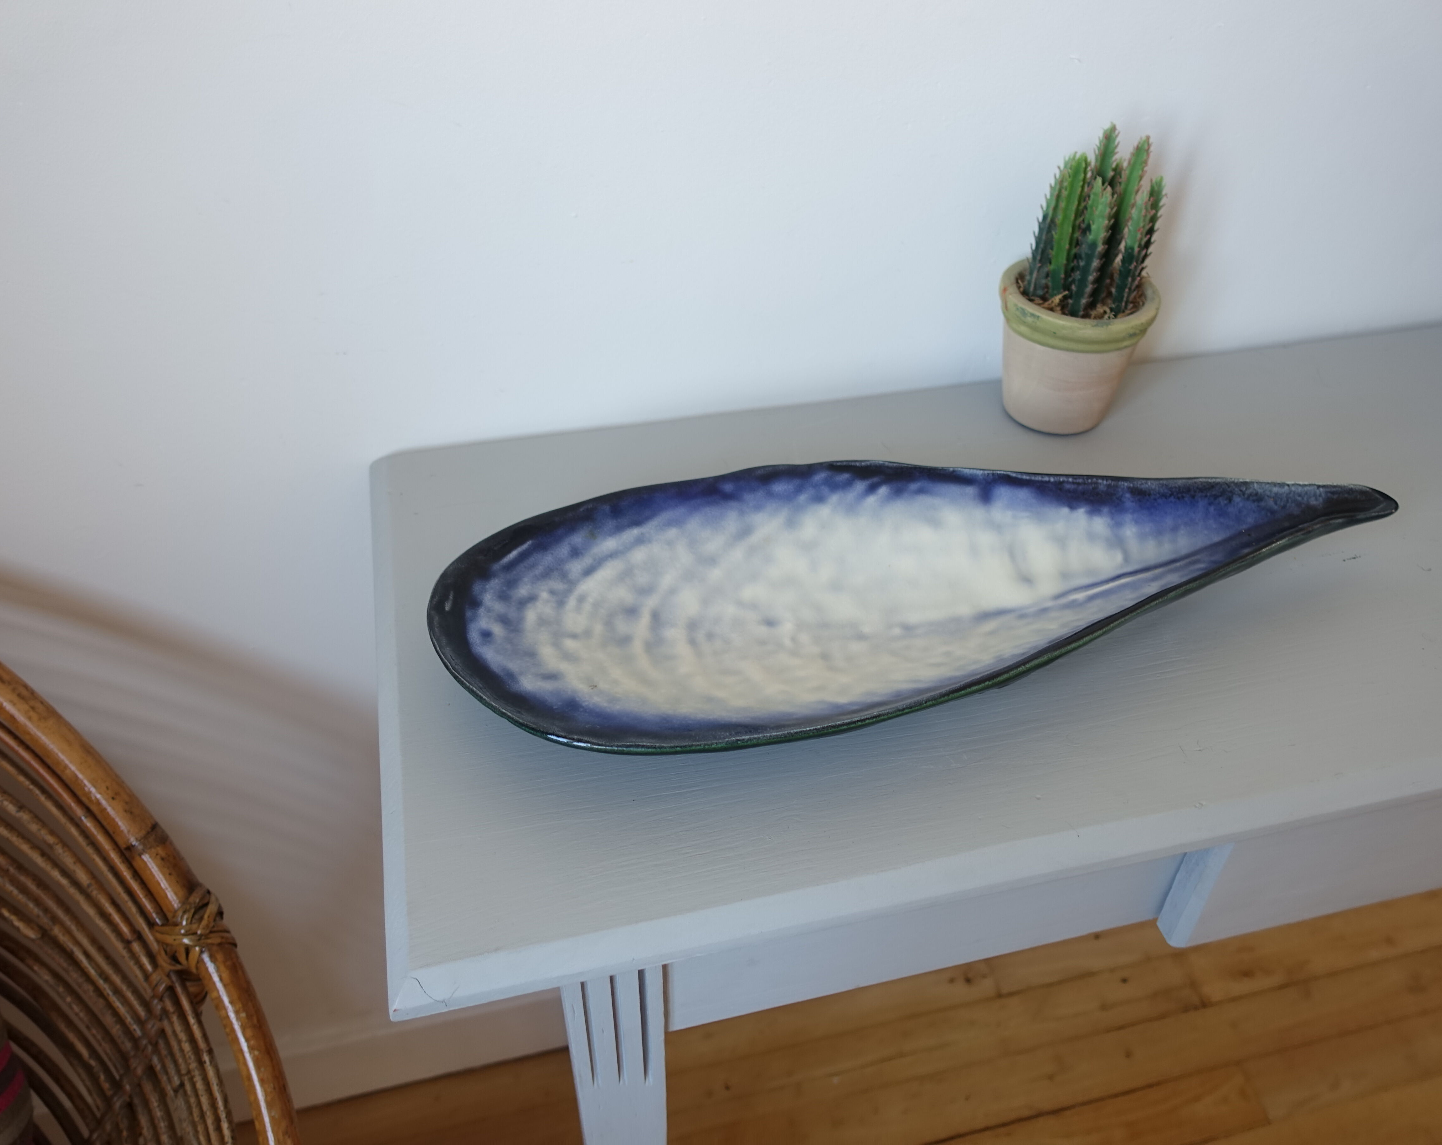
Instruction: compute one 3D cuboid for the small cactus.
[{"bbox_3d":[0.225,-0.210,0.688,0.072,0.107,0.066,-9,40,-11],"label":"small cactus"}]

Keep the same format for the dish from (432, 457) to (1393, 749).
[{"bbox_3d":[0.107,0.010,0.568,0.486,0.065,0.190,-10,41,-13],"label":"dish"}]

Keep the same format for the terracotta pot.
[{"bbox_3d":[0.222,-0.143,0.739,0.097,0.086,0.097,1,39,0],"label":"terracotta pot"}]

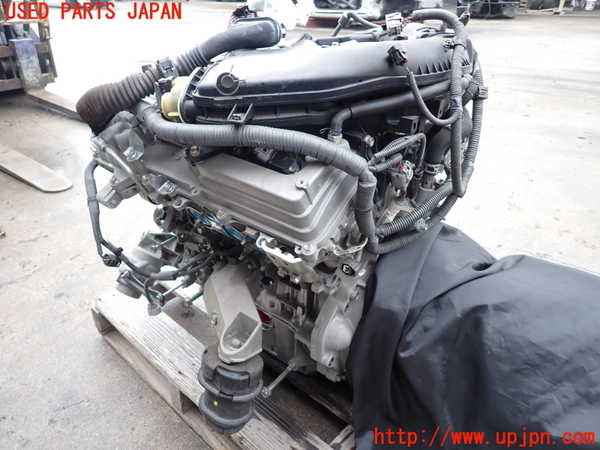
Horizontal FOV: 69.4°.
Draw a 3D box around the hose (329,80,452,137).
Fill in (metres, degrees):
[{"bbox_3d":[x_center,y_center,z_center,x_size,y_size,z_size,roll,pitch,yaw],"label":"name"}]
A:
[{"bbox_3d":[0.176,-0.220,0.801,0.265,0.075,0.045,-16,38,-26],"label":"hose"}]

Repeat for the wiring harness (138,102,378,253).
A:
[{"bbox_3d":[-0.100,-0.111,0.771,0.510,0.155,0.095,21,38,26],"label":"wiring harness"}]

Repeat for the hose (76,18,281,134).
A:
[{"bbox_3d":[-0.228,-0.320,0.911,0.440,0.160,0.095,-19,39,-29],"label":"hose"}]

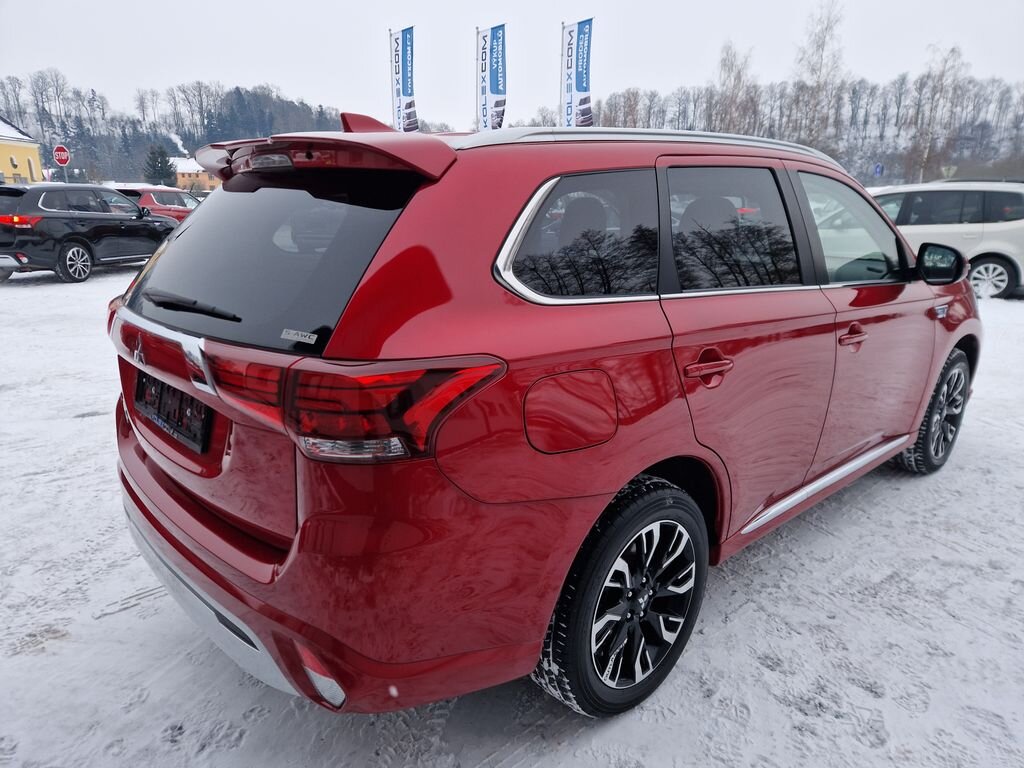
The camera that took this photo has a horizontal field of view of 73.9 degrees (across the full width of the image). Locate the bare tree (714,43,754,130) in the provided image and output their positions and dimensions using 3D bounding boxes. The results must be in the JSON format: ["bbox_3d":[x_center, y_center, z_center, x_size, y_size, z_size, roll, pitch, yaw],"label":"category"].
[{"bbox_3d":[22.374,-25.974,70.780,4.500,17.463,4.500,0,15,0],"label":"bare tree"}]

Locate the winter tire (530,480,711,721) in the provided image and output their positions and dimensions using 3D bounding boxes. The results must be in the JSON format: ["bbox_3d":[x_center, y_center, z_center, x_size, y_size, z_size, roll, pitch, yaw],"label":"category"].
[{"bbox_3d":[0.315,0.602,1.996,0.700,0.700,0.225,-13,19,-41],"label":"winter tire"}]

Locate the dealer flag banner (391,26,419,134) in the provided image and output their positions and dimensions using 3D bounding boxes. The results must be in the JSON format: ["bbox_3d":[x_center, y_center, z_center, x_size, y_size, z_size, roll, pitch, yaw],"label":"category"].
[{"bbox_3d":[-3.541,-10.067,22.749,0.160,3.191,1.400,-13,19,-40],"label":"dealer flag banner"}]

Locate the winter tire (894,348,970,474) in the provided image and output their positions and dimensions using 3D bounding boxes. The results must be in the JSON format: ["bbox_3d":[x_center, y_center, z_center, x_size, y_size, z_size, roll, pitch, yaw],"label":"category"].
[{"bbox_3d":[2.285,0.141,3.739,0.700,0.700,0.225,-13,19,-41],"label":"winter tire"}]

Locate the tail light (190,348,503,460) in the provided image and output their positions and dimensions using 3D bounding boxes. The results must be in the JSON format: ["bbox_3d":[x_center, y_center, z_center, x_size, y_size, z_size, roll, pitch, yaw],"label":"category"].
[{"bbox_3d":[-0.362,0.009,1.486,0.420,0.220,0.570,-13,19,-41],"label":"tail light"}]

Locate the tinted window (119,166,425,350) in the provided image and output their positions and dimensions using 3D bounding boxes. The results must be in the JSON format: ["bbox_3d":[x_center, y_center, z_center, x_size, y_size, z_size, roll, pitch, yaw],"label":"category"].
[{"bbox_3d":[-0.730,-0.353,1.837,1.250,0.500,0.130,15,-23,46],"label":"tinted window"}]

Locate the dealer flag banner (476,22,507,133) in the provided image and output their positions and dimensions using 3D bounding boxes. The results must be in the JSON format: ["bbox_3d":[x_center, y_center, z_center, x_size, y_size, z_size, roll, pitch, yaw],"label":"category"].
[{"bbox_3d":[-0.615,-10.072,22.610,0.160,3.169,1.400,-13,19,-40],"label":"dealer flag banner"}]

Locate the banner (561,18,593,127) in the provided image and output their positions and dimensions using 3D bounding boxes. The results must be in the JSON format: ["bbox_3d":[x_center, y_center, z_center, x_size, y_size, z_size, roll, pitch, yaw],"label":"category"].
[{"bbox_3d":[2.204,-9.950,22.046,0.160,3.146,1.400,-13,19,-40],"label":"banner"}]

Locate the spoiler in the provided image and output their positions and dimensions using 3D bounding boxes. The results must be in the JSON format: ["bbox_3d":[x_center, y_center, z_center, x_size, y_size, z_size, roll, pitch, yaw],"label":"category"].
[{"bbox_3d":[-0.558,-0.621,1.931,0.310,0.165,1.250,-13,19,-41],"label":"spoiler"}]

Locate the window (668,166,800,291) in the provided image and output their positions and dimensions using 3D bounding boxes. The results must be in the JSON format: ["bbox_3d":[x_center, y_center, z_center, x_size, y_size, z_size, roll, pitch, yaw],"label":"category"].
[{"bbox_3d":[0.717,-0.482,2.128,0.750,0.380,0.060,-13,2,-41],"label":"window"}]

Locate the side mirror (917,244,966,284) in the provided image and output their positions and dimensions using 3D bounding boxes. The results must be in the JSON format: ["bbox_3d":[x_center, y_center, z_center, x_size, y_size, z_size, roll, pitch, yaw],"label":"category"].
[{"bbox_3d":[1.754,-0.476,2.780,0.170,0.175,0.200,-13,19,-41],"label":"side mirror"}]

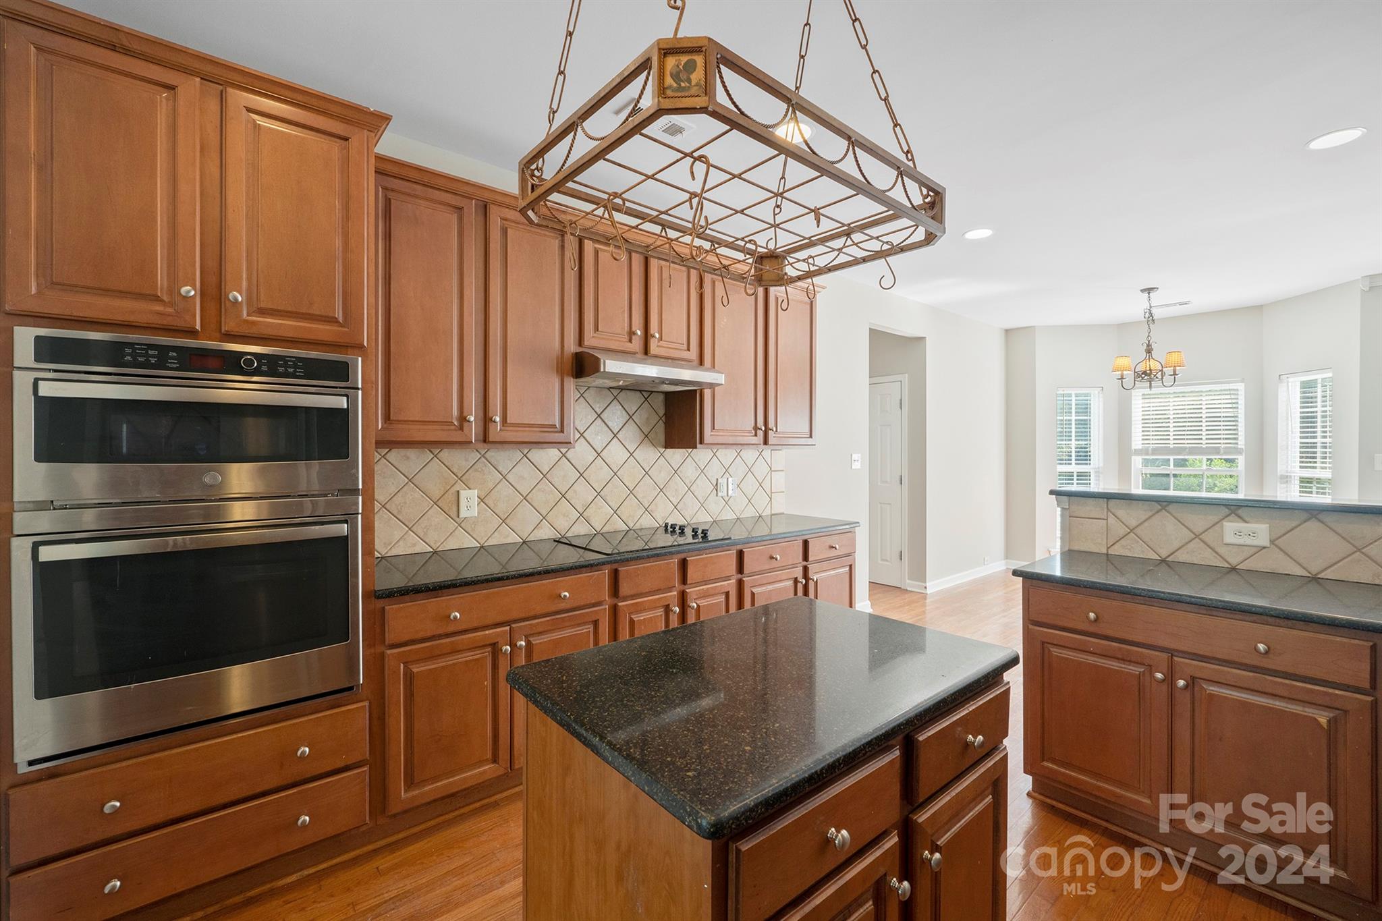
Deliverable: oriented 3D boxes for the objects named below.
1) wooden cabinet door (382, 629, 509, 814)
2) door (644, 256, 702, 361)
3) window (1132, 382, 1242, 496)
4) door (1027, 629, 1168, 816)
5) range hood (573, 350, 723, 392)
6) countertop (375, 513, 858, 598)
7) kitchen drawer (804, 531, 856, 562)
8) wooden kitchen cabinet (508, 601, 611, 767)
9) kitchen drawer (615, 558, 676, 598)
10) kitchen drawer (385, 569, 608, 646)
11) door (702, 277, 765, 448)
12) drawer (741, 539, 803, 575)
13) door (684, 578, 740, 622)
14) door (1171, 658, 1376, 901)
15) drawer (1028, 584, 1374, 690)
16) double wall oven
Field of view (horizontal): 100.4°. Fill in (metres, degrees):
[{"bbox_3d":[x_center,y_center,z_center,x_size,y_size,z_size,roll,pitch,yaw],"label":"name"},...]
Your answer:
[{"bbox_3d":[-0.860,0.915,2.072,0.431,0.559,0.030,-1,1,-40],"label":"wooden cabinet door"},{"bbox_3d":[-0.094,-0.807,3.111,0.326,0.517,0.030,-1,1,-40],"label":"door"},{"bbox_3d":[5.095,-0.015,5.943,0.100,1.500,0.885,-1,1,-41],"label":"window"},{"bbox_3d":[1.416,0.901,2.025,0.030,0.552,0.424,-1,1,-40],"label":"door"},{"bbox_3d":[-0.282,-0.468,3.085,0.768,0.135,0.535,-1,1,-39],"label":"range hood"},{"bbox_3d":[-0.188,0.435,3.087,2.795,0.036,0.650,-1,1,-39],"label":"countertop"},{"bbox_3d":[0.762,0.521,3.641,0.465,0.135,0.350,-1,1,-40],"label":"kitchen drawer"},{"bbox_3d":[-0.712,0.932,2.628,0.439,0.581,0.550,-1,1,-39],"label":"wooden kitchen cabinet"},{"bbox_3d":[-0.331,0.549,2.855,0.336,0.132,0.420,-1,1,-39],"label":"kitchen drawer"},{"bbox_3d":[-0.800,0.550,2.345,0.870,0.130,0.350,-1,1,-40],"label":"kitchen drawer"},{"bbox_3d":[0.262,-0.600,3.383,0.485,1.010,0.040,-1,1,-40],"label":"door"},{"bbox_3d":[0.335,0.542,3.399,0.484,0.138,0.420,-1,1,-39],"label":"drawer"},{"bbox_3d":[0.105,0.905,2.889,0.335,0.560,0.040,-1,1,-40],"label":"door"},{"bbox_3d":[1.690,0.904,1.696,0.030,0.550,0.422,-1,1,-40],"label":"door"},{"bbox_3d":[1.699,0.550,1.995,0.350,0.130,0.850,-1,1,-41],"label":"drawer"},{"bbox_3d":[-1.528,0.214,1.843,0.755,1.100,0.580,-1,1,-40],"label":"double wall oven"}]

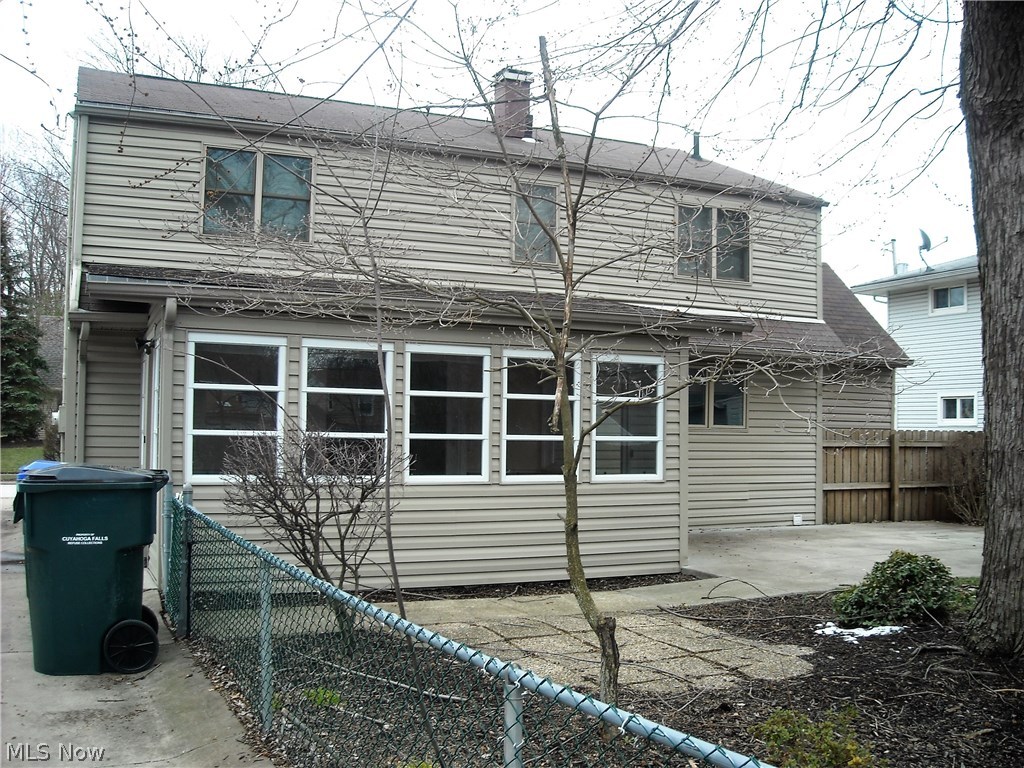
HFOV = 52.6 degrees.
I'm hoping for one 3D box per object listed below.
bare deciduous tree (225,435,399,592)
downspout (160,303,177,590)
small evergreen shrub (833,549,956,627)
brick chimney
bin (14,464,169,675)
[{"bbox_3d":[-1.246,0.989,6.500,1.130,1.400,1.050,2,-3,-25],"label":"bare deciduous tree"},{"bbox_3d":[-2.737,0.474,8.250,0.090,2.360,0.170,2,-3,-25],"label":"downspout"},{"bbox_3d":[2.697,1.421,7.300,0.850,0.520,0.780,2,-3,-25],"label":"small evergreen shrub"},{"bbox_3d":[0.007,-4.017,14.800,0.460,0.980,0.460,2,-3,-25],"label":"brick chimney"},{"bbox_3d":[-2.399,1.043,5.920,0.800,1.120,0.700,2,-3,-25],"label":"bin"}]

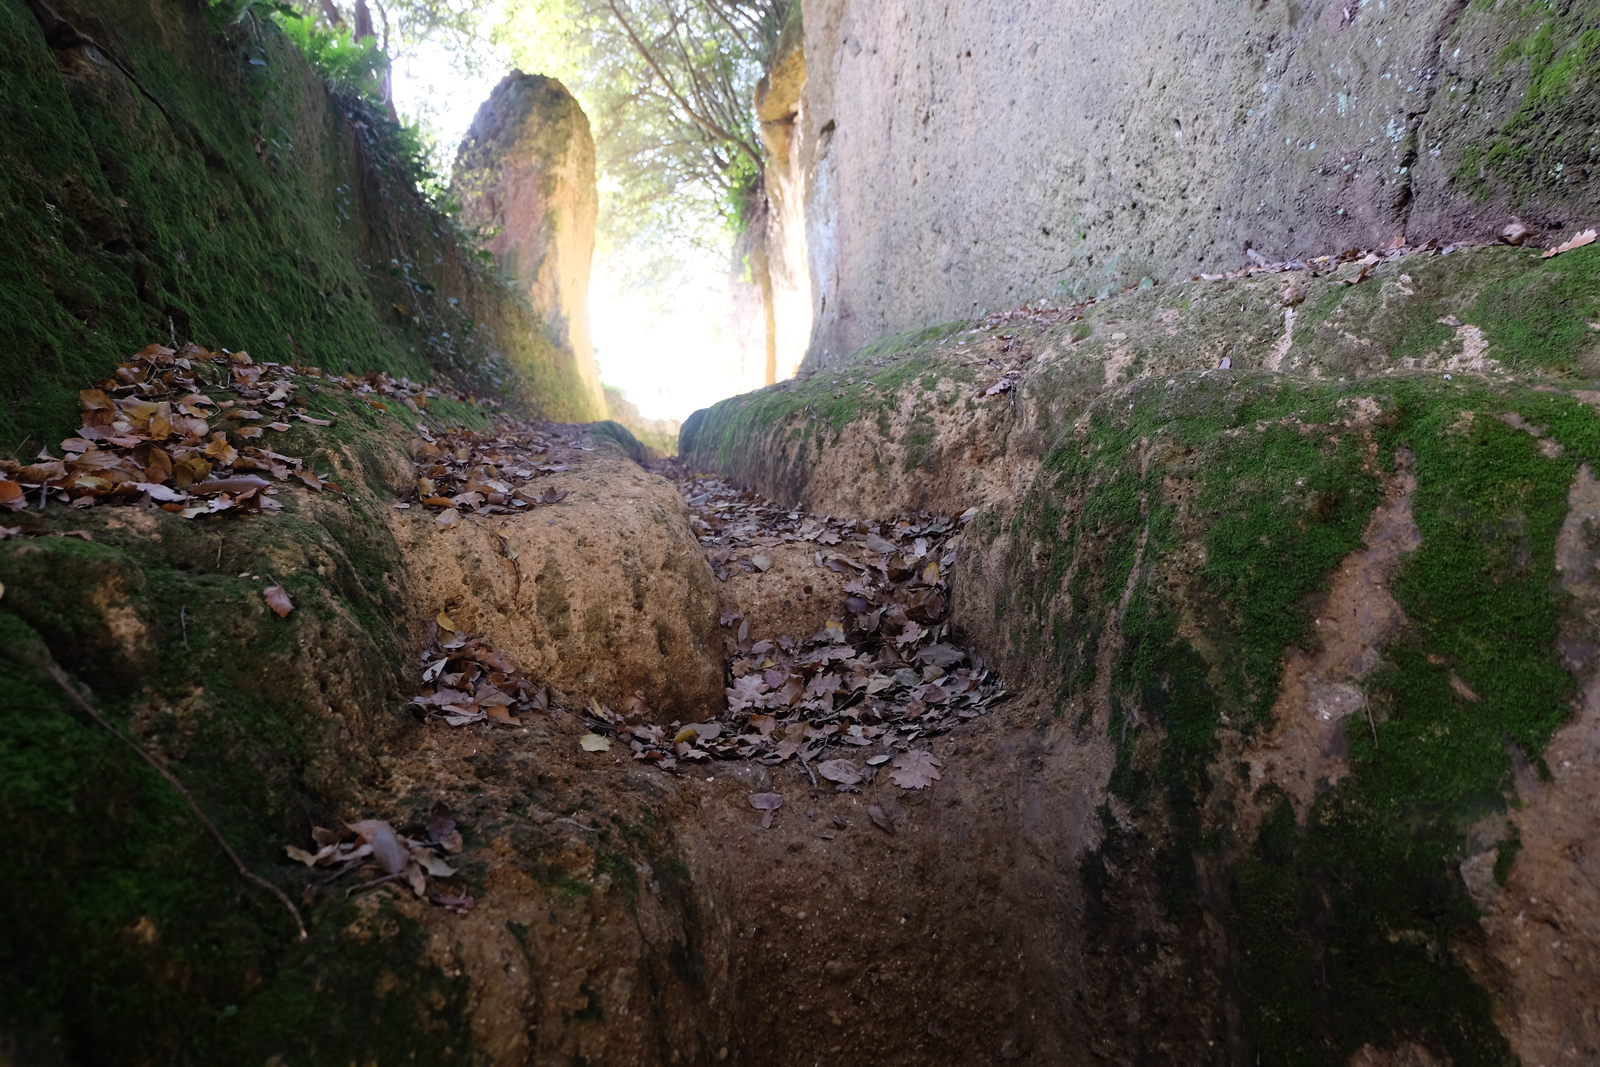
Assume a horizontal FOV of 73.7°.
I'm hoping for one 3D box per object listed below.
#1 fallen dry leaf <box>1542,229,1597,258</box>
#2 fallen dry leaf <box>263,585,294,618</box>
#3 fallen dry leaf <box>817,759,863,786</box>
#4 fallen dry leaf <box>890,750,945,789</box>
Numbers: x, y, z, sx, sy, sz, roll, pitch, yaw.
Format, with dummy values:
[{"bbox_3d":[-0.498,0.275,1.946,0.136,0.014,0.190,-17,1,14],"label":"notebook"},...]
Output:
[{"bbox_3d":[1.154,-0.435,1.601,0.106,0.015,0.035,-24,35,-5],"label":"fallen dry leaf"},{"bbox_3d":[-0.635,0.083,1.300,0.027,0.012,0.051,-14,53,-30],"label":"fallen dry leaf"},{"bbox_3d":[0.057,0.328,1.474,0.077,0.012,0.049,14,24,34],"label":"fallen dry leaf"},{"bbox_3d":[0.159,0.321,1.452,0.069,0.012,0.101,4,20,10],"label":"fallen dry leaf"}]

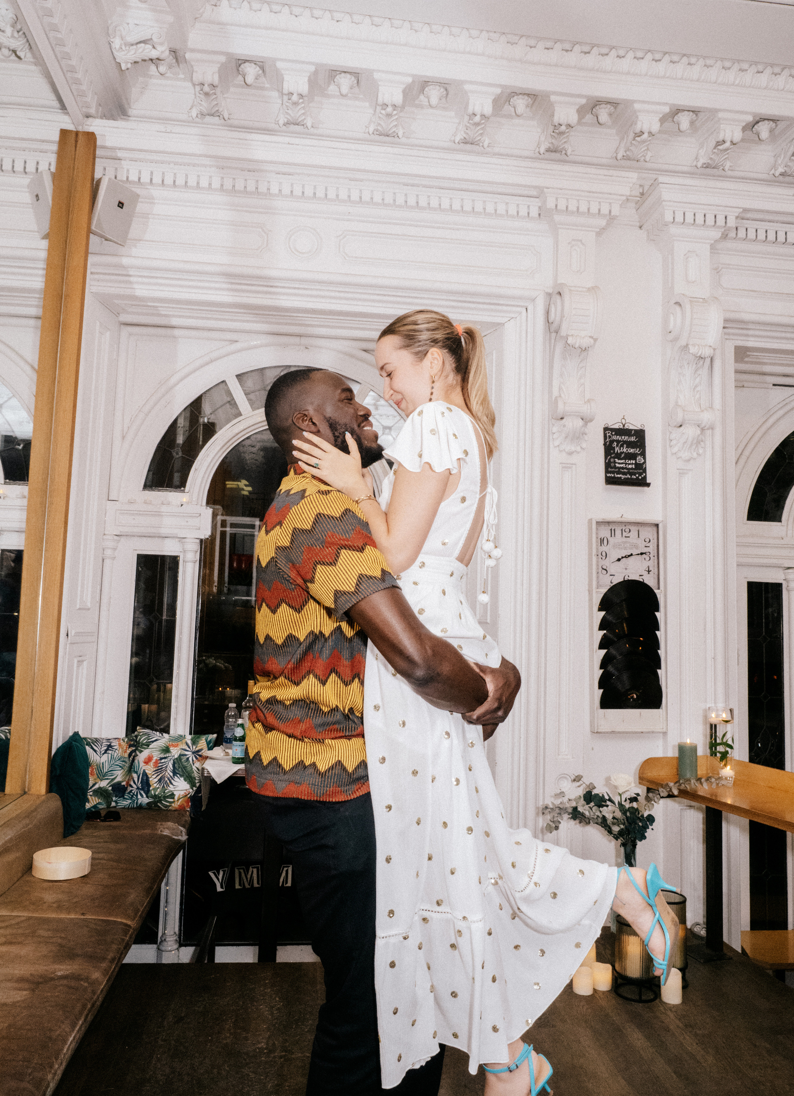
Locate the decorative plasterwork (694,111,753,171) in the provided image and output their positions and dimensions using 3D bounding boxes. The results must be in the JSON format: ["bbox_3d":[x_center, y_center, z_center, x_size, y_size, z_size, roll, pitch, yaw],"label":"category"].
[{"bbox_3d":[1.490,-1.839,3.467,0.165,0.146,0.205,2,-5,-6],"label":"decorative plasterwork"}]

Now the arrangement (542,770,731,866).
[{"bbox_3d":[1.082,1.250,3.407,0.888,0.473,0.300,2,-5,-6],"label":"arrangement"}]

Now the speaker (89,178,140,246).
[{"bbox_3d":[-1.280,-1.485,3.346,0.145,0.235,0.185,23,9,28],"label":"speaker"}]

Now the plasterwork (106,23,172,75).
[{"bbox_3d":[-1.071,-2.113,3.172,0.215,0.165,0.178,2,-5,-6],"label":"plasterwork"}]

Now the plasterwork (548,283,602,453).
[{"bbox_3d":[0.844,-0.842,3.571,0.186,0.775,0.190,2,-5,-6],"label":"plasterwork"}]

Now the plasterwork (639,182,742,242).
[{"bbox_3d":[1.433,-1.604,3.710,0.420,0.230,0.220,2,-6,-7],"label":"plasterwork"}]

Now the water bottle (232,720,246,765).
[{"bbox_3d":[-0.660,0.809,3.205,0.057,0.188,0.057,2,-6,-7],"label":"water bottle"}]

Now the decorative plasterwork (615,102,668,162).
[{"bbox_3d":[1.144,-1.931,3.553,0.170,0.180,0.200,2,-6,-7],"label":"decorative plasterwork"}]

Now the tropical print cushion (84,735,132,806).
[{"bbox_3d":[-1.254,0.958,3.250,0.380,0.340,0.130,2,-17,-7],"label":"tropical print cushion"}]

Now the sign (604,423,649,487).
[{"bbox_3d":[1.120,-0.466,3.716,0.222,0.327,0.045,2,-5,-6],"label":"sign"}]

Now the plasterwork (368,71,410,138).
[{"bbox_3d":[-0.037,-2.053,3.539,0.182,0.183,0.215,2,-5,-6],"label":"plasterwork"}]

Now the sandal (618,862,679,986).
[{"bbox_3d":[0.514,0.767,1.560,0.125,0.228,0.082,9,-1,31],"label":"sandal"}]

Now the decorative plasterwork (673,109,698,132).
[{"bbox_3d":[1.390,-2.040,3.667,0.105,0.100,0.105,2,-5,-6],"label":"decorative plasterwork"}]

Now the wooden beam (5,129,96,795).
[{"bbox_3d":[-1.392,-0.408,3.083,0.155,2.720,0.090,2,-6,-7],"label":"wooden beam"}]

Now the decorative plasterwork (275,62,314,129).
[{"bbox_3d":[-0.449,-1.993,3.360,0.170,0.190,0.200,2,-6,-7],"label":"decorative plasterwork"}]

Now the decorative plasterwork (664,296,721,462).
[{"bbox_3d":[1.418,-0.809,3.631,0.188,0.770,0.190,2,-5,-6],"label":"decorative plasterwork"}]

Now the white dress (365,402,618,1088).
[{"bbox_3d":[0.185,0.375,1.560,0.500,1.330,0.400,0,-6,12],"label":"white dress"}]

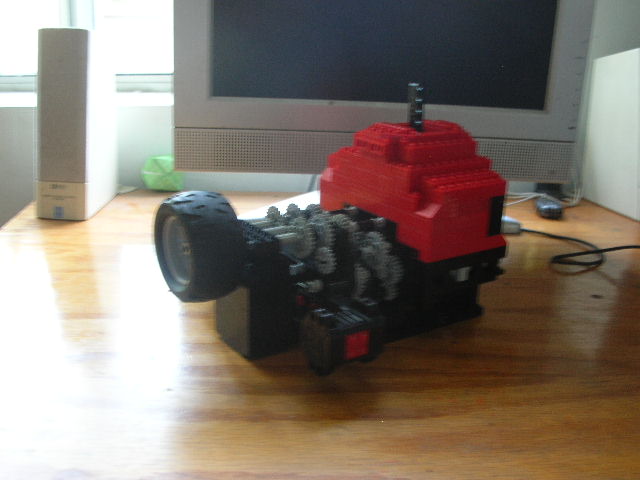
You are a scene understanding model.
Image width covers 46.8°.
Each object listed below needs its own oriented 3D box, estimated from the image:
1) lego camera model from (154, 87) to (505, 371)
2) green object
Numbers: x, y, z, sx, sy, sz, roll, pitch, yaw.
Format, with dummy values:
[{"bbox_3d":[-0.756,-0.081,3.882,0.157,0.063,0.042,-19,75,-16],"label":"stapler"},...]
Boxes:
[{"bbox_3d":[0.006,-0.025,0.525,0.239,0.167,0.161,-10,21,-31],"label":"lego camera model"},{"bbox_3d":[-0.192,-0.084,0.909,0.044,0.041,0.044,-7,19,-24],"label":"green object"}]

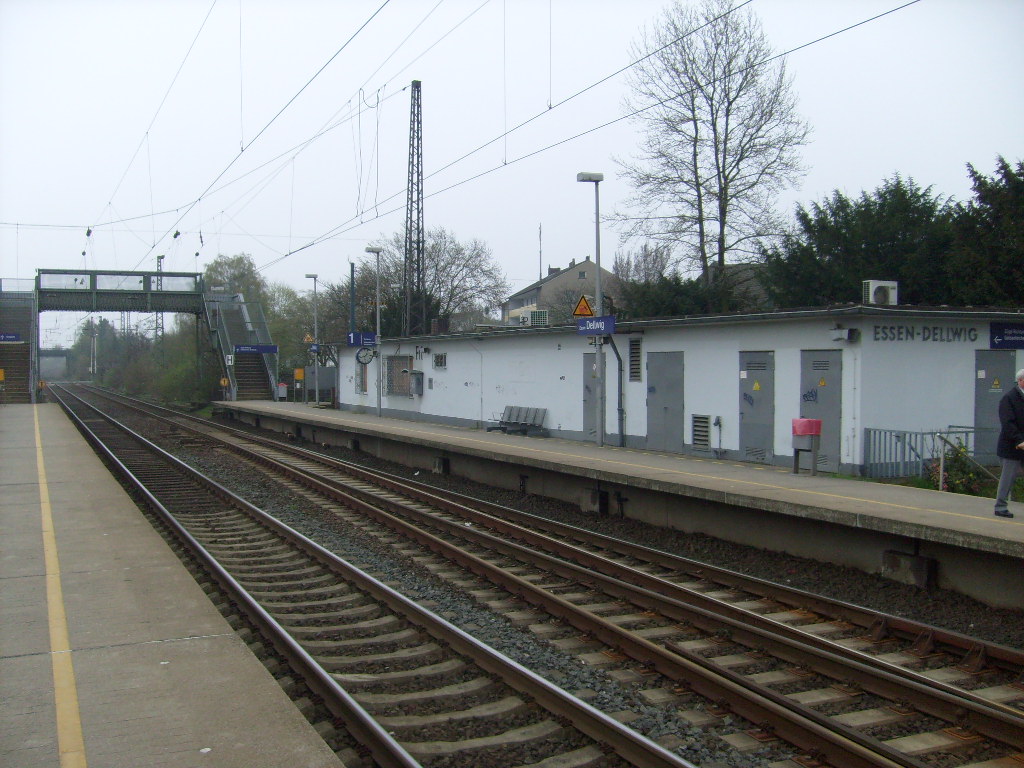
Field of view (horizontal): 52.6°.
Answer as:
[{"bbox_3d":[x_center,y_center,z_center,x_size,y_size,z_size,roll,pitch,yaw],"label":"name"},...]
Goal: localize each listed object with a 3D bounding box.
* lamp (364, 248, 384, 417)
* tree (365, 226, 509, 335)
[{"bbox_3d":[-4.548,-1.675,34.000,0.500,5.650,0.240,-1,1,-25],"label":"lamp"},{"bbox_3d":[-4.108,-3.602,57.090,7.900,10.029,7.600,-1,1,-25],"label":"tree"}]

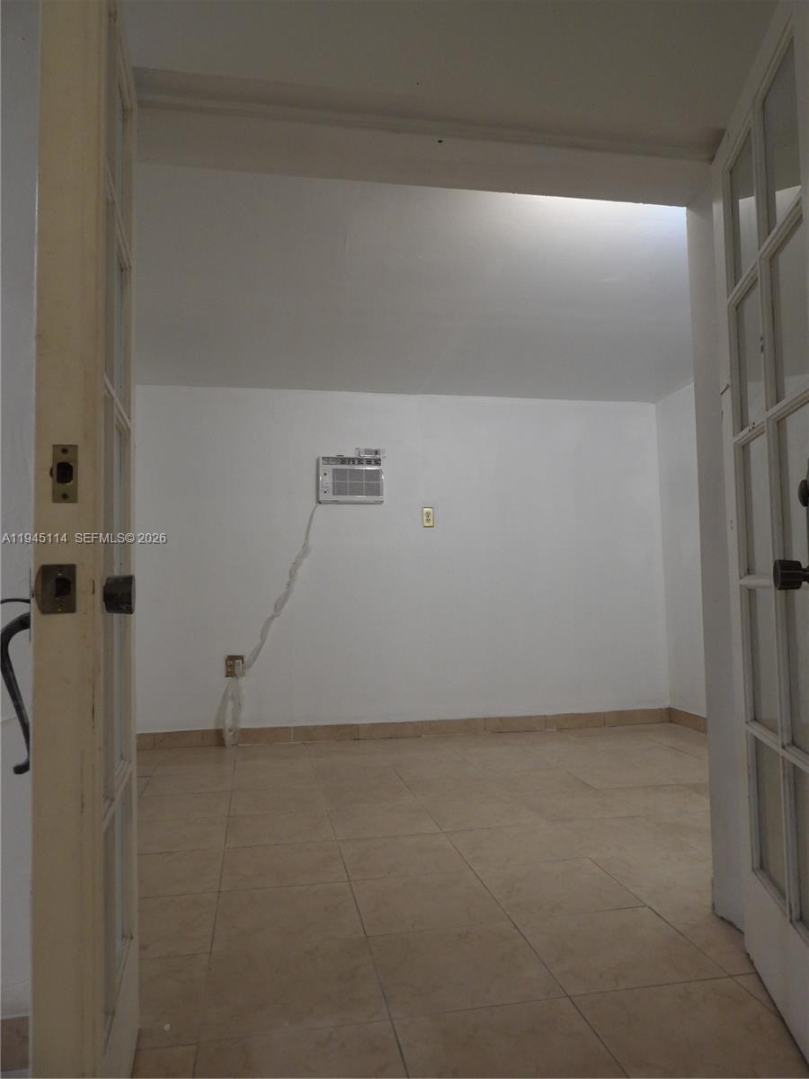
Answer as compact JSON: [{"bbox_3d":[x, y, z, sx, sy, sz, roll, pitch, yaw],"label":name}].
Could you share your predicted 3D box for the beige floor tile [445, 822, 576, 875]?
[{"bbox_3d":[0.390,1.112,2.715,0.406,0.010,0.403,0,-4,-11],"label":"beige floor tile"}]

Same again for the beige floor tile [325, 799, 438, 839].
[{"bbox_3d":[-0.087,1.141,3.025,0.406,0.010,0.403,0,-4,-11],"label":"beige floor tile"}]

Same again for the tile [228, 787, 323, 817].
[{"bbox_3d":[-0.554,1.149,3.288,0.401,0.010,0.387,0,-4,-11],"label":"tile"}]

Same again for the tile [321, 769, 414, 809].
[{"bbox_3d":[-0.157,1.147,3.364,0.401,0.010,0.387,0,-4,-11],"label":"tile"}]

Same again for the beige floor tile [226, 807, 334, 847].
[{"bbox_3d":[-0.490,1.143,2.948,0.406,0.010,0.403,0,-4,-11],"label":"beige floor tile"}]

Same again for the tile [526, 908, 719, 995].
[{"bbox_3d":[0.533,1.050,1.919,0.403,0.010,0.398,0,-4,-11],"label":"tile"}]

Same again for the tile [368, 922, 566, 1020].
[{"bbox_3d":[0.136,1.062,1.862,0.406,0.010,0.403,0,-4,-11],"label":"tile"}]

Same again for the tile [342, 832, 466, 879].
[{"bbox_3d":[-0.011,1.097,2.601,0.401,0.010,0.387,0,-4,-11],"label":"tile"}]

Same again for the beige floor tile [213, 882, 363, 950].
[{"bbox_3d":[-0.336,1.078,2.147,0.403,0.010,0.398,0,-4,-11],"label":"beige floor tile"}]

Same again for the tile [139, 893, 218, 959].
[{"bbox_3d":[-0.743,1.092,2.095,0.406,0.010,0.403,0,-4,-11],"label":"tile"}]

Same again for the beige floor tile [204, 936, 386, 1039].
[{"bbox_3d":[-0.266,1.064,1.784,0.406,0.010,0.403,0,-4,-11],"label":"beige floor tile"}]

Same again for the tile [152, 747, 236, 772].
[{"bbox_3d":[-1.097,1.202,3.975,0.401,0.010,0.387,0,-4,-11],"label":"tile"}]

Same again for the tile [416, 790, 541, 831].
[{"bbox_3d":[0.311,1.124,3.067,0.403,0.010,0.398,0,-4,-11],"label":"tile"}]

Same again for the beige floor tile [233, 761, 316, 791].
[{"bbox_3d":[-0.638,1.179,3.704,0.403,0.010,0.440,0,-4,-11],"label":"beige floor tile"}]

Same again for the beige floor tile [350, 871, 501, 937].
[{"bbox_3d":[0.062,1.072,2.219,0.401,0.010,0.387,0,-4,-11],"label":"beige floor tile"}]

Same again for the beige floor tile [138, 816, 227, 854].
[{"bbox_3d":[-0.882,1.130,2.835,0.403,0.010,0.398,0,-4,-11],"label":"beige floor tile"}]

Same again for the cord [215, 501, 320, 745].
[{"bbox_3d":[-0.816,0.503,4.475,0.616,1.428,0.090,0,-4,-9],"label":"cord"}]

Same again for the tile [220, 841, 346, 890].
[{"bbox_3d":[-0.415,1.117,2.560,0.406,0.010,0.403,0,-4,-11],"label":"tile"}]

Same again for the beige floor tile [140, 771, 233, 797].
[{"bbox_3d":[-1.041,1.197,3.646,0.406,0.010,0.403,0,-4,-11],"label":"beige floor tile"}]

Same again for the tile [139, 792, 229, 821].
[{"bbox_3d":[-0.967,1.171,3.258,0.406,0.010,0.403,0,-4,-11],"label":"tile"}]

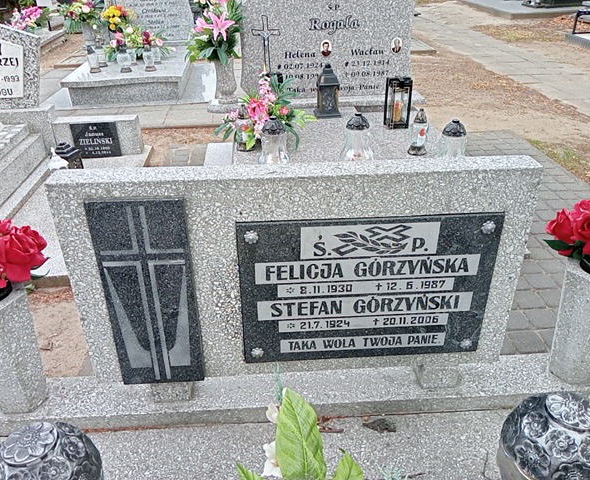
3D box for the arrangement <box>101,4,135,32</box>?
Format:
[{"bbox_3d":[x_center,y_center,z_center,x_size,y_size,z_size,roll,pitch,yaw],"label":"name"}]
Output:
[{"bbox_3d":[-1.619,-2.032,4.749,0.310,0.235,0.270,-2,29,-4],"label":"arrangement"}]

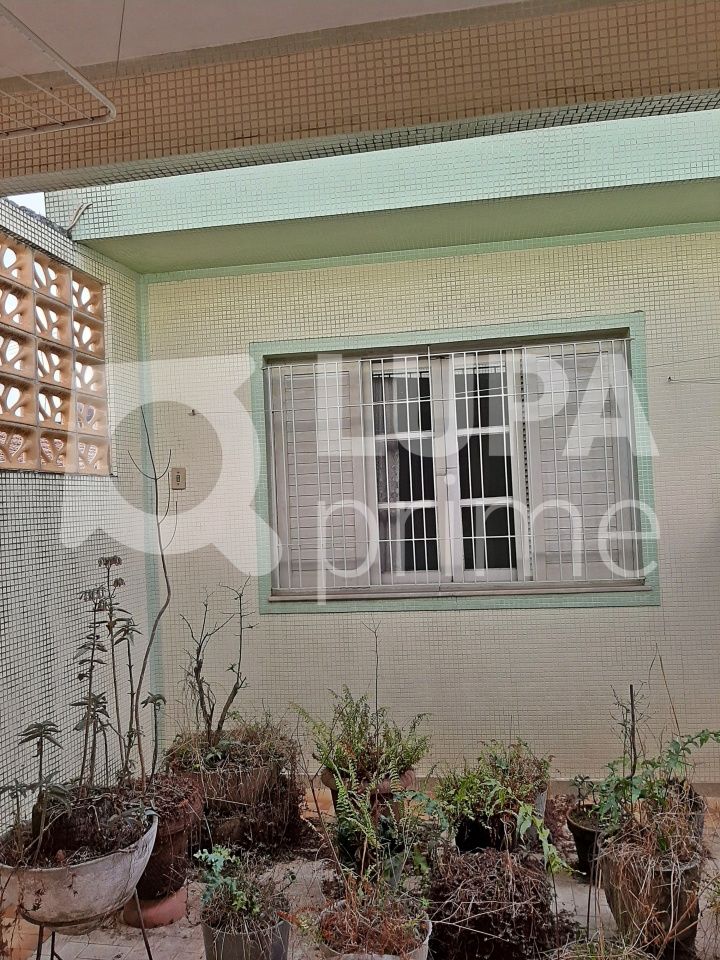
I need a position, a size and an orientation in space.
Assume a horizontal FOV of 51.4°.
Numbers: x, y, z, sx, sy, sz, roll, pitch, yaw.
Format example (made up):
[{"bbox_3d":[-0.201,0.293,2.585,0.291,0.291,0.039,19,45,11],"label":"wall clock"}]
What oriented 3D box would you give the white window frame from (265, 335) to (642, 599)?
[{"bbox_3d":[0.435,-0.056,3.780,1.862,1.186,0.050,-2,-2,9],"label":"white window frame"}]

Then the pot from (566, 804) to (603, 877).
[{"bbox_3d":[0.931,1.410,2.900,0.256,0.220,0.256,-3,-2,8],"label":"pot"}]

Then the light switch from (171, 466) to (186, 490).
[{"bbox_3d":[-0.967,-0.008,3.985,0.079,0.115,0.014,-2,-2,9],"label":"light switch"}]

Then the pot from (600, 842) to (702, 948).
[{"bbox_3d":[0.980,1.366,2.500,0.338,0.280,0.338,-3,-2,8],"label":"pot"}]

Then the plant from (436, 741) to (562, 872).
[{"bbox_3d":[0.563,1.260,3.000,0.500,0.400,0.450,-3,-2,8],"label":"plant"}]

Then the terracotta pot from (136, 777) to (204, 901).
[{"bbox_3d":[-0.764,1.341,2.770,0.390,0.320,0.390,-3,-2,0],"label":"terracotta pot"}]

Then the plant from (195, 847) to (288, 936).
[{"bbox_3d":[-0.353,1.212,2.250,0.280,0.190,0.270,-3,-2,8],"label":"plant"}]

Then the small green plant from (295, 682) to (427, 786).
[{"bbox_3d":[0.014,1.031,3.080,0.530,0.350,0.460,-3,-2,8],"label":"small green plant"}]

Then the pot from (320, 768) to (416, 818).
[{"bbox_3d":[0.039,1.370,3.080,0.390,0.350,0.390,-3,-2,0],"label":"pot"}]

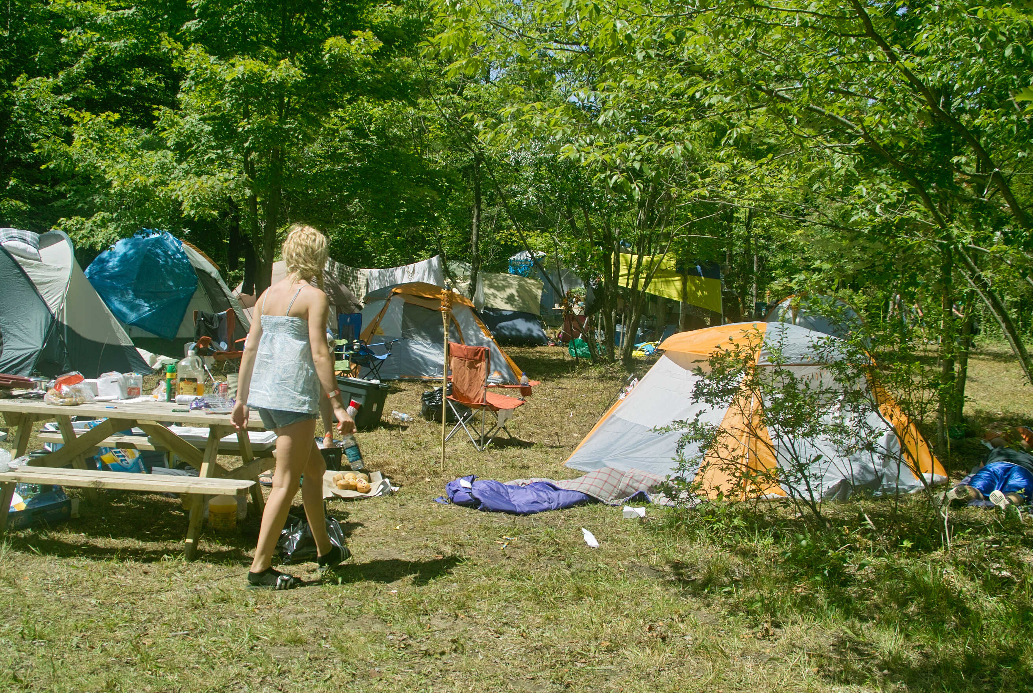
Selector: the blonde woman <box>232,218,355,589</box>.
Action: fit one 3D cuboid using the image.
[{"bbox_3d":[-1.077,0.260,5.480,0.500,1.680,0.600,4,5,44],"label":"blonde woman"}]

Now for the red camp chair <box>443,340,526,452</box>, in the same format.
[{"bbox_3d":[-0.239,0.413,9.941,0.580,0.890,0.770,-2,6,-44],"label":"red camp chair"}]

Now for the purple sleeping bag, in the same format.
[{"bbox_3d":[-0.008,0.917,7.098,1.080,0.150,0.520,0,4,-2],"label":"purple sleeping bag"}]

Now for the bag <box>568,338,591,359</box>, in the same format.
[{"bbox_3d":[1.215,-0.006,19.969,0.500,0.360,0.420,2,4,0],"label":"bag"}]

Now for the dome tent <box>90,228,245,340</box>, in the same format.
[{"bbox_3d":[-6.168,-0.914,19.683,3.100,2.100,2.900,-1,4,-9],"label":"dome tent"}]

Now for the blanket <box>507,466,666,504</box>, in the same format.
[{"bbox_3d":[0.523,0.889,7.437,1.130,0.160,0.600,1,4,9],"label":"blanket"}]

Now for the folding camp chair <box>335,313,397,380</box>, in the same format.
[{"bbox_3d":[-1.957,0.020,14.785,0.600,0.900,0.780,3,5,37],"label":"folding camp chair"}]

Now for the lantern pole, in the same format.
[{"bbox_3d":[-0.544,0.250,8.538,0.085,1.410,0.085,2,4,0],"label":"lantern pole"}]

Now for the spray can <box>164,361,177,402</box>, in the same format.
[{"bbox_3d":[-1.894,0.197,6.178,0.054,0.210,0.054,0,4,0],"label":"spray can"}]

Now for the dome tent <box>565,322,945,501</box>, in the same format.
[{"bbox_3d":[1.933,0.402,9.049,2.250,1.190,2.050,-1,5,-37],"label":"dome tent"}]

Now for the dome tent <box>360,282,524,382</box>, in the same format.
[{"bbox_3d":[-1.349,-0.258,15.919,2.250,1.300,2.150,-1,4,-17],"label":"dome tent"}]

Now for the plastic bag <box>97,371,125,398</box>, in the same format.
[{"bbox_3d":[-2.498,0.238,6.941,0.170,0.150,0.160,2,4,7],"label":"plastic bag"}]

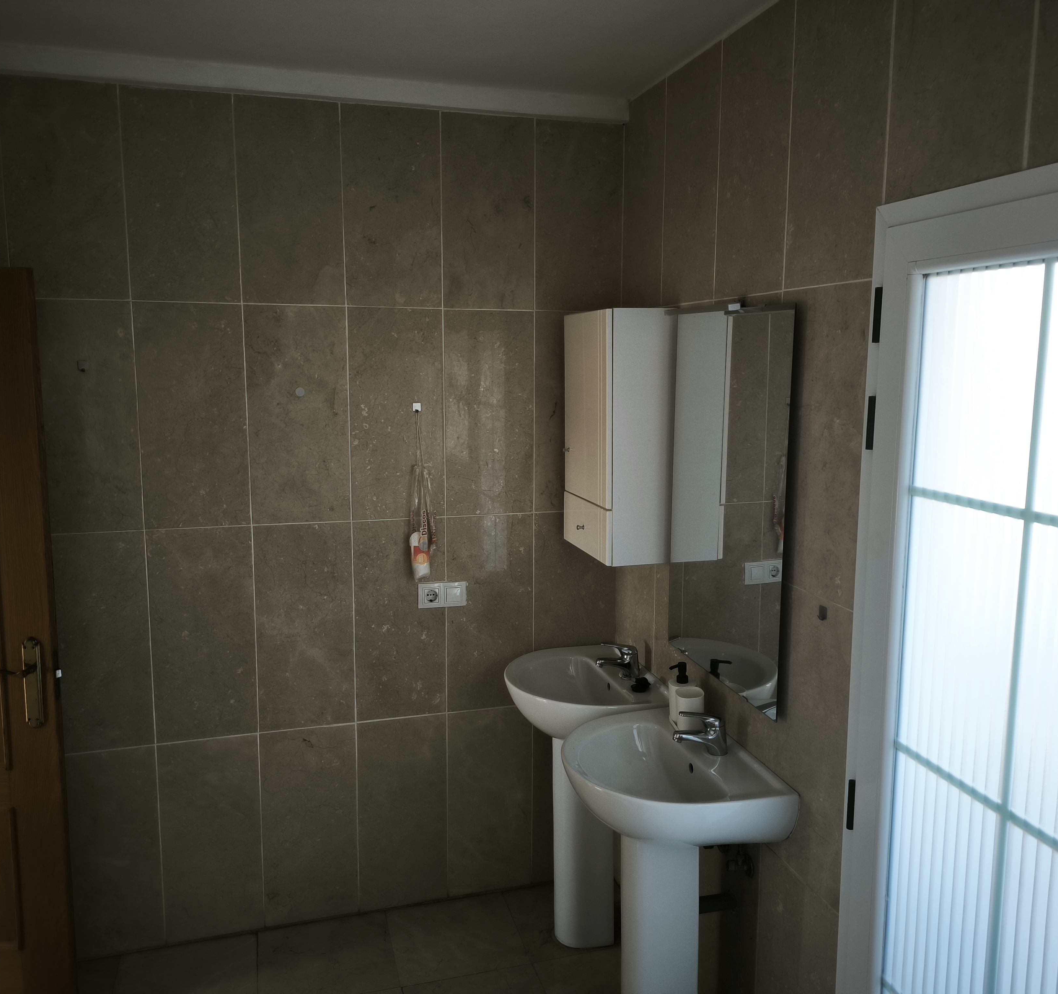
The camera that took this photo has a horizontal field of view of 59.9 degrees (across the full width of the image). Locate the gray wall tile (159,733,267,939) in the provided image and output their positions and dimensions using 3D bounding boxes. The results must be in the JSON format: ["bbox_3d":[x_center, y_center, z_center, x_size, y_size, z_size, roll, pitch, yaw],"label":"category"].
[{"bbox_3d":[-0.994,1.071,2.893,0.299,0.658,0.015,-2,9,-16],"label":"gray wall tile"}]

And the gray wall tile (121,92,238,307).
[{"bbox_3d":[-0.959,-0.826,2.541,0.288,0.567,0.010,-2,9,-16],"label":"gray wall tile"}]

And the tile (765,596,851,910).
[{"bbox_3d":[0.604,0.523,2.000,0.010,0.639,0.325,-2,9,-16],"label":"tile"}]

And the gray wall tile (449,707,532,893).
[{"bbox_3d":[-0.133,1.038,3.143,0.299,0.658,0.015,-2,9,-16],"label":"gray wall tile"}]

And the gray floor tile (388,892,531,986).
[{"bbox_3d":[-0.231,1.413,2.934,0.400,0.015,0.395,-2,9,-16],"label":"gray floor tile"}]

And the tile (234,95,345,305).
[{"bbox_3d":[-0.679,-0.838,2.620,0.288,0.570,0.010,-2,9,-16],"label":"tile"}]

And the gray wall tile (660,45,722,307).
[{"bbox_3d":[0.446,-0.856,2.514,0.015,0.642,0.334,-2,9,-16],"label":"gray wall tile"}]

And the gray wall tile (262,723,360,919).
[{"bbox_3d":[-0.688,1.033,2.898,0.288,0.639,0.010,-2,9,-16],"label":"gray wall tile"}]

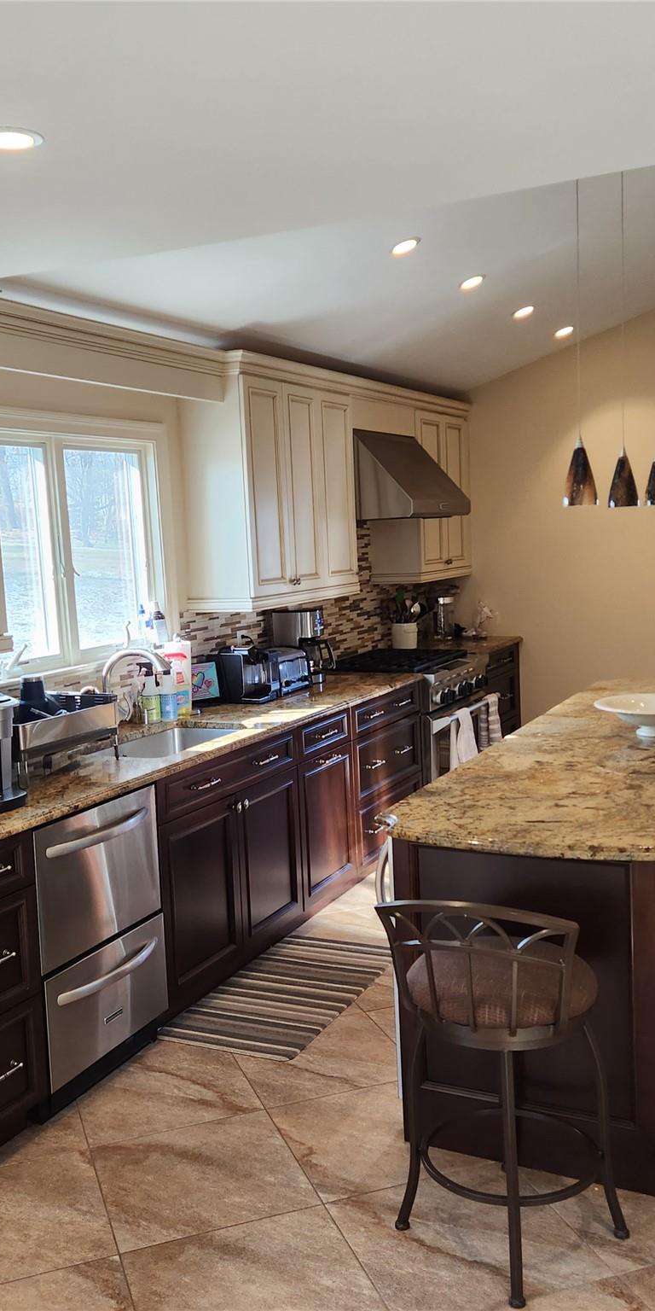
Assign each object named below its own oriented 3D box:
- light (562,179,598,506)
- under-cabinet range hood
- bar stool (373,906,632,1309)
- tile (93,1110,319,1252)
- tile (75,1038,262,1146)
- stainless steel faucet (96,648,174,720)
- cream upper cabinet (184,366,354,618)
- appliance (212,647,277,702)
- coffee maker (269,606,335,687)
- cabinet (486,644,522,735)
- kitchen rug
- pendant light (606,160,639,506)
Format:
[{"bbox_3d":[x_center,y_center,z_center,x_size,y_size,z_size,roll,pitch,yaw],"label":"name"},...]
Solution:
[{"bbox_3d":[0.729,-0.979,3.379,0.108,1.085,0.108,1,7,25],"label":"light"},{"bbox_3d":[0.318,-0.963,6.245,0.640,0.455,0.890,1,7,25],"label":"under-cabinet range hood"},{"bbox_3d":[0.413,0.941,2.714,0.475,0.880,0.515,1,7,28],"label":"bar stool"},{"bbox_3d":[-0.330,1.358,3.028,0.507,0.010,0.507,-5,7,-20],"label":"tile"},{"bbox_3d":[-0.503,1.313,3.506,0.507,0.010,0.507,-5,7,-20],"label":"tile"},{"bbox_3d":[-0.735,0.156,4.467,0.280,0.360,0.100,-1,7,15],"label":"stainless steel faucet"},{"bbox_3d":[-0.241,-0.808,5.609,0.370,1.090,1.160,1,7,25],"label":"cream upper cabinet"},{"bbox_3d":[-0.375,0.083,5.452,0.250,0.250,0.210,1,7,25],"label":"appliance"},{"bbox_3d":[-0.117,-0.038,5.583,0.320,0.370,0.200,1,7,25],"label":"coffee maker"},{"bbox_3d":[0.771,0.411,7.241,0.630,0.880,0.900,1,7,25],"label":"cabinet"},{"bbox_3d":[-0.112,1.213,4.199,0.505,0.010,1.020,1,7,25],"label":"kitchen rug"},{"bbox_3d":[0.980,-1.154,3.882,0.108,1.308,0.108,1,7,25],"label":"pendant light"}]

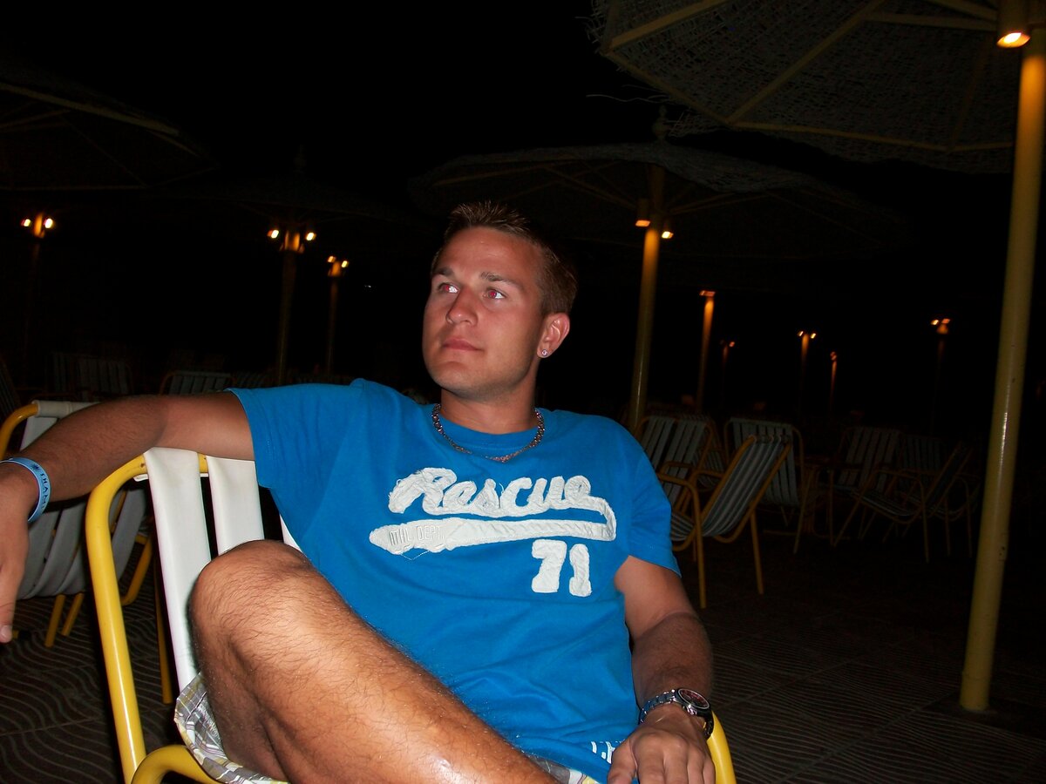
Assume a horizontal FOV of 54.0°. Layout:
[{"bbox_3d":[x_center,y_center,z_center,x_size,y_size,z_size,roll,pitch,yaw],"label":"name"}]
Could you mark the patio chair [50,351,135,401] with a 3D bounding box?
[{"bbox_3d":[-3.522,0.093,8.283,0.580,0.820,0.750,6,2,20],"label":"patio chair"}]

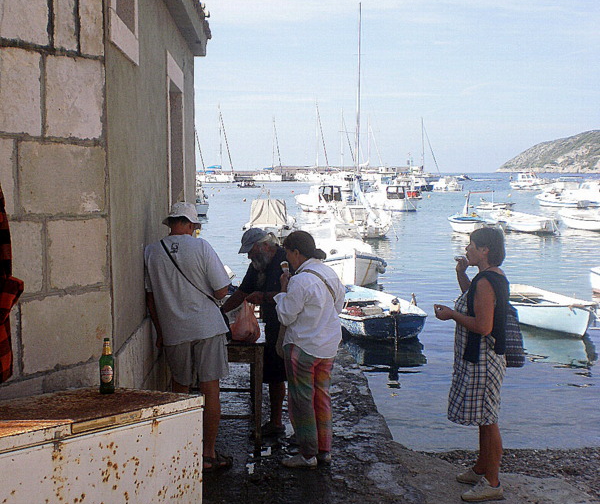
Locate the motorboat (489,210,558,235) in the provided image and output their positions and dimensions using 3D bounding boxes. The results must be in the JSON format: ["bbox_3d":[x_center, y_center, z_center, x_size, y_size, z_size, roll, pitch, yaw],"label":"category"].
[{"bbox_3d":[10.394,-1.403,40.839,1.500,0.950,3.900,-2,6,-23],"label":"motorboat"}]

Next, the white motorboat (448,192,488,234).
[{"bbox_3d":[7.621,-1.744,39.604,3.100,1.850,1.350,-5,7,-44],"label":"white motorboat"}]

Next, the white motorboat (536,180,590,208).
[{"bbox_3d":[21.261,-4.742,70.861,2.000,2.200,4.900,-3,6,-33],"label":"white motorboat"}]

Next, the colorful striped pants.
[{"bbox_3d":[0.063,0.958,5.829,0.270,0.860,0.370,4,7,41],"label":"colorful striped pants"}]

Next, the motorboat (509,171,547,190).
[{"bbox_3d":[33.500,-10.394,127.582,6.200,2.700,2.200,2,5,17],"label":"motorboat"}]

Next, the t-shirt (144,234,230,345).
[{"bbox_3d":[-0.755,0.246,5.896,0.500,0.690,0.350,-3,5,15],"label":"t-shirt"}]

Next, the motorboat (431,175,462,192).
[{"bbox_3d":[20.625,-9.583,123.639,4.600,2.350,2.000,-1,5,-12],"label":"motorboat"}]

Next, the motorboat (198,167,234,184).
[{"bbox_3d":[-19.608,-17.869,206.229,3.300,4.000,9.000,3,6,33],"label":"motorboat"}]

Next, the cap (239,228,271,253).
[{"bbox_3d":[-0.338,-0.088,6.518,0.270,0.140,0.185,-28,15,-18],"label":"cap"}]

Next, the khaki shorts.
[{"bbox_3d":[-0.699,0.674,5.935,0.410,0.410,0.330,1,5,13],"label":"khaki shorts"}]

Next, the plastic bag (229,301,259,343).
[{"bbox_3d":[-0.400,0.496,6.390,0.225,0.290,0.190,0,5,-2],"label":"plastic bag"}]

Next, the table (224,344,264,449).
[{"bbox_3d":[-0.590,0.988,6.665,0.740,0.740,0.850,0,5,-2],"label":"table"}]

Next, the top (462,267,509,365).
[{"bbox_3d":[1.117,0.388,5.290,0.280,0.560,0.420,1,5,6],"label":"top"}]

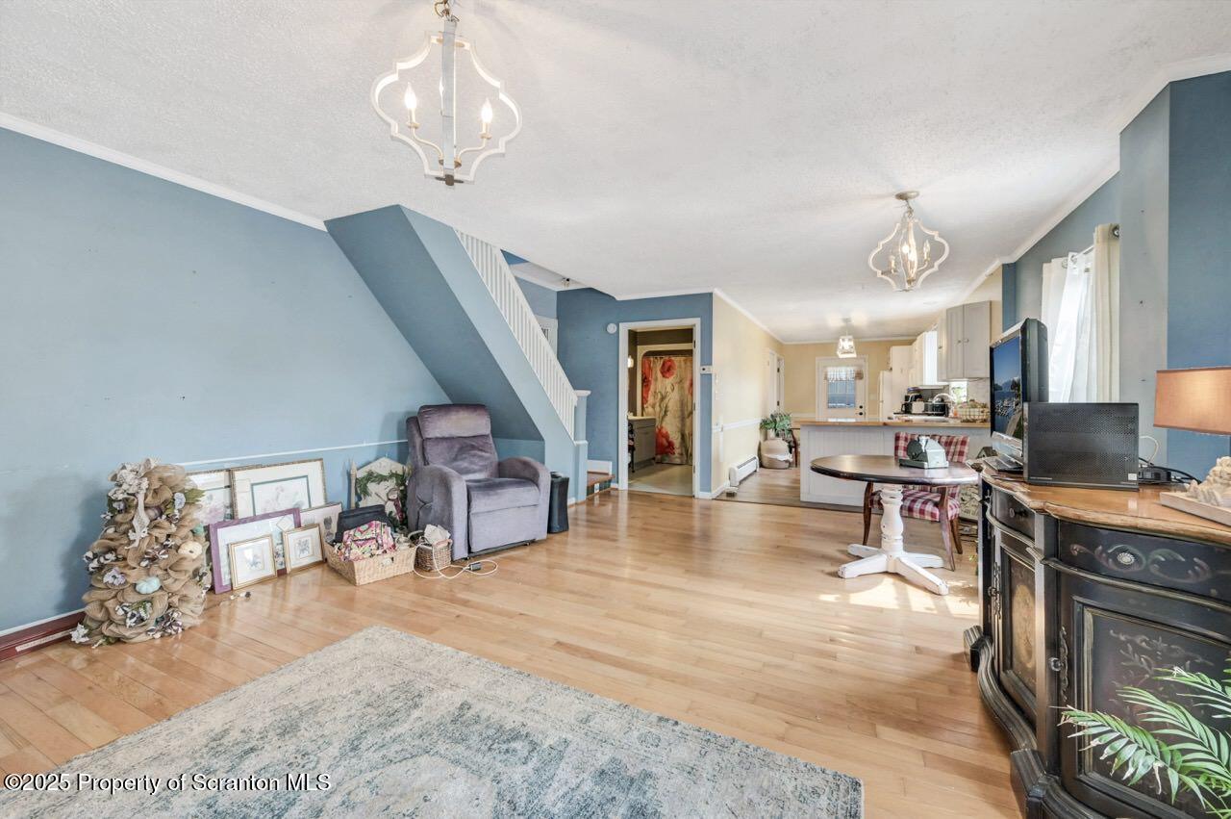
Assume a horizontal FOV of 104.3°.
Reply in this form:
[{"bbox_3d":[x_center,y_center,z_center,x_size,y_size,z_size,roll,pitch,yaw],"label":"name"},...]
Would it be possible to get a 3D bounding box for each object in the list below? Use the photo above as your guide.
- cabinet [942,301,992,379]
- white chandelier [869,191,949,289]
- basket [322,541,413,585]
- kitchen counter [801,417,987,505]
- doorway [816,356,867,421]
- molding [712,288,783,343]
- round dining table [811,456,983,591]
[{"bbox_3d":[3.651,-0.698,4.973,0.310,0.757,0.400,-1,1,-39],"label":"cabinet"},{"bbox_3d":[1.888,-1.076,3.096,0.440,0.610,0.440,0,1,27],"label":"white chandelier"},{"bbox_3d":[-1.699,1.018,3.310,0.560,0.160,0.370,1,1,43],"label":"basket"},{"bbox_3d":[3.042,0.594,5.349,1.790,0.924,0.660,0,1,27],"label":"kitchen counter"},{"bbox_3d":[4.764,-0.045,10.088,0.990,2.070,0.120,0,1,27],"label":"doorway"},{"bbox_3d":[2.452,-1.419,8.051,0.055,0.060,5.750,0,1,27],"label":"molding"},{"bbox_3d":[1.841,0.728,3.174,0.990,0.720,0.990,0,1,27],"label":"round dining table"}]

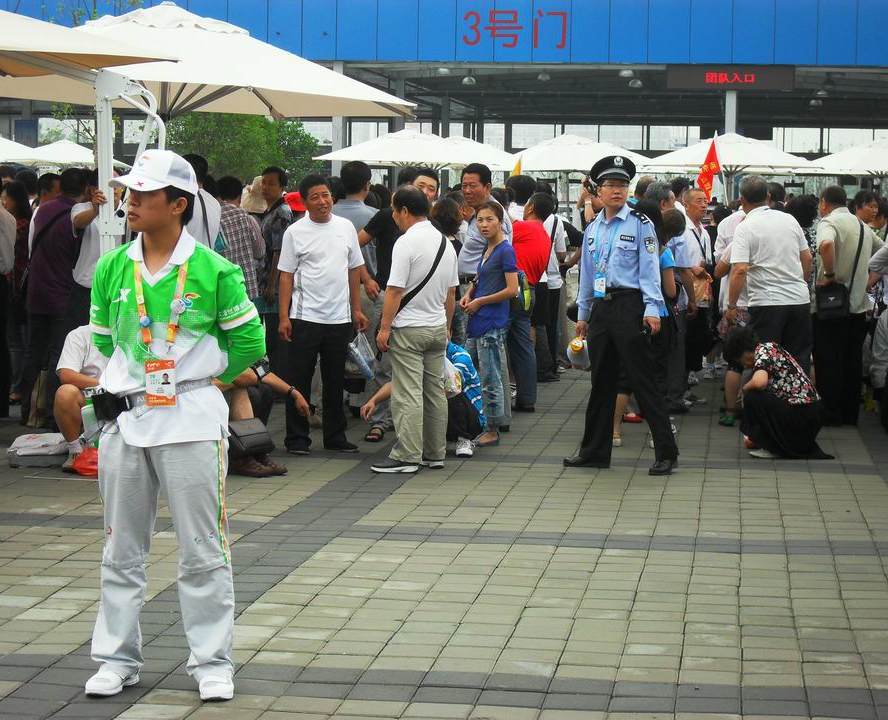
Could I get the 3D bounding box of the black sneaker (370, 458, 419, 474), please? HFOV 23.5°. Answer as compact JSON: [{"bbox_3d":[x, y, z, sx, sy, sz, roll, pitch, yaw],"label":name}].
[{"bbox_3d":[-0.281,0.597,12.216,0.285,0.110,0.105,0,4,-5],"label":"black sneaker"}]

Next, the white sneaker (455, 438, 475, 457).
[{"bbox_3d":[0.132,0.529,13.069,0.105,0.110,0.275,1,4,7],"label":"white sneaker"}]

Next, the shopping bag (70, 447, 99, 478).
[{"bbox_3d":[-1.944,0.543,11.882,0.270,0.190,0.200,1,4,0],"label":"shopping bag"}]

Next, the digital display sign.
[{"bbox_3d":[8.587,-8.437,64.000,3.800,0.830,0.220,1,4,8],"label":"digital display sign"}]

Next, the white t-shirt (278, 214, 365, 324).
[{"bbox_3d":[-0.757,-0.559,13.200,0.500,0.670,0.290,0,5,-10],"label":"white t-shirt"}]

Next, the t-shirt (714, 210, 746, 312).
[{"bbox_3d":[2.111,-0.701,14.900,0.480,0.700,0.290,1,4,3],"label":"t-shirt"}]

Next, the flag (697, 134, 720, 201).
[{"bbox_3d":[2.292,-1.659,18.500,0.230,0.550,0.120,1,4,6],"label":"flag"}]

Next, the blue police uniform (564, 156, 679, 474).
[{"bbox_3d":[1.032,-0.260,12.420,0.620,1.810,0.400,4,5,33],"label":"blue police uniform"}]

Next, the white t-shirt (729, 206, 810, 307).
[{"bbox_3d":[2.134,-0.679,14.000,0.520,0.640,0.300,0,5,-13],"label":"white t-shirt"}]

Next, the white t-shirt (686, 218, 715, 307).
[{"bbox_3d":[1.998,-0.770,16.700,0.280,0.700,0.430,5,6,44],"label":"white t-shirt"}]

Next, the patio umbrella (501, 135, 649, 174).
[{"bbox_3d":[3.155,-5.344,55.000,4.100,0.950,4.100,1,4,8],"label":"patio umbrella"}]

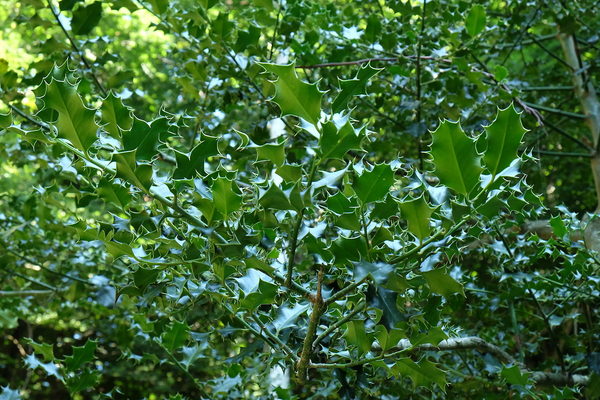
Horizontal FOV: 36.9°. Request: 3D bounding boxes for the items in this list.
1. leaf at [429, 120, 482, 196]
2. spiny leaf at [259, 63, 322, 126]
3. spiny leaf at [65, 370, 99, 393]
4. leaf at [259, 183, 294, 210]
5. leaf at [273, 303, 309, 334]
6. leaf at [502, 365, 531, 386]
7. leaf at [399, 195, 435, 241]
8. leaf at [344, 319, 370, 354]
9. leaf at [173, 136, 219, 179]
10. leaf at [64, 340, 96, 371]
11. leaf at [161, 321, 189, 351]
[{"bbox_3d":[0.162,-0.043,0.930,0.048,0.079,0.018,-16,15,0],"label":"leaf"},{"bbox_3d":[-0.009,-0.099,0.840,0.047,0.079,0.020,-43,11,4],"label":"spiny leaf"},{"bbox_3d":[-0.316,0.262,1.300,0.053,0.027,0.018,-22,0,25],"label":"spiny leaf"},{"bbox_3d":[-0.027,-0.004,1.050,0.043,0.028,0.022,20,0,-30],"label":"leaf"},{"bbox_3d":[-0.010,0.124,0.950,0.049,0.030,0.016,-40,-6,-27],"label":"leaf"},{"bbox_3d":[0.335,0.273,1.400,0.044,0.058,0.020,-37,31,4],"label":"leaf"},{"bbox_3d":[0.127,0.019,0.980,0.037,0.055,0.017,-7,30,0],"label":"leaf"},{"bbox_3d":[0.069,0.165,1.080,0.025,0.046,0.015,-14,30,0],"label":"leaf"},{"bbox_3d":[-0.116,-0.047,1.000,0.059,0.032,0.017,-46,0,25],"label":"leaf"},{"bbox_3d":[-0.317,0.225,1.300,0.071,0.039,0.020,-46,4,21],"label":"leaf"},{"bbox_3d":[-0.173,0.188,1.250,0.033,0.045,0.016,17,25,0],"label":"leaf"}]

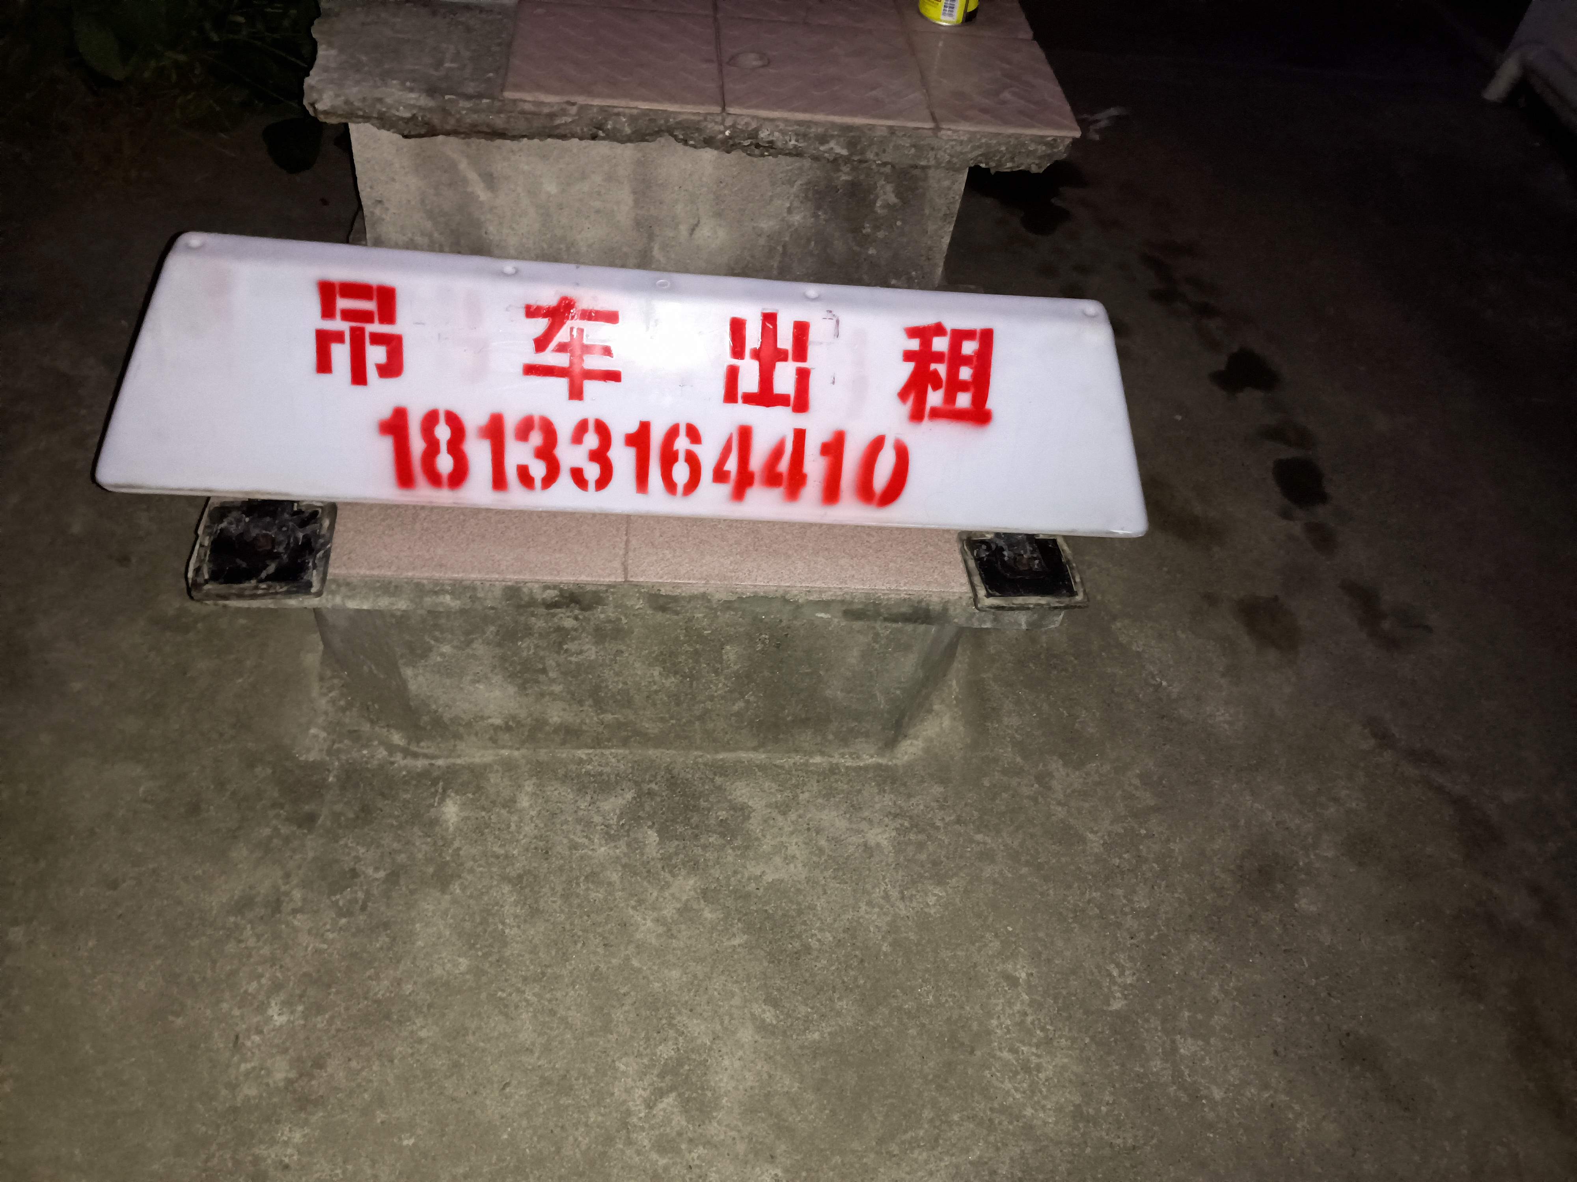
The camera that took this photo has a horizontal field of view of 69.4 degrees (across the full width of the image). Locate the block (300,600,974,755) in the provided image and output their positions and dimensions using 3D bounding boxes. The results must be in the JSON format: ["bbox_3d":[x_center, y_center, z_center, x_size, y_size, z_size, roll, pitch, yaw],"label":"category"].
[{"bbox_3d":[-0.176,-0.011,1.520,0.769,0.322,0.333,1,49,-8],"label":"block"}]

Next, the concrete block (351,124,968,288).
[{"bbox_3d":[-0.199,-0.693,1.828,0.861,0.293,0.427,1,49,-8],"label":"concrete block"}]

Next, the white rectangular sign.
[{"bbox_3d":[-0.147,-0.217,1.240,1.142,0.264,0.071,2,16,-6],"label":"white rectangular sign"}]

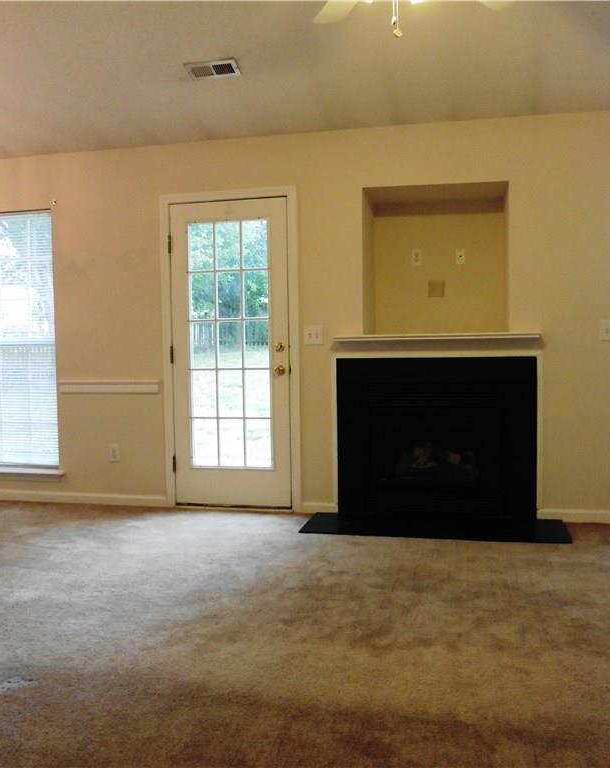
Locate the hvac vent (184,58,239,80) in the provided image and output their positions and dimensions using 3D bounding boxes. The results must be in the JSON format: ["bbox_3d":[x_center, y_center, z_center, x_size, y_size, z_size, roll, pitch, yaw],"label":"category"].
[{"bbox_3d":[-0.516,-1.755,3.981,0.292,0.022,0.146,0,-14,12],"label":"hvac vent"}]

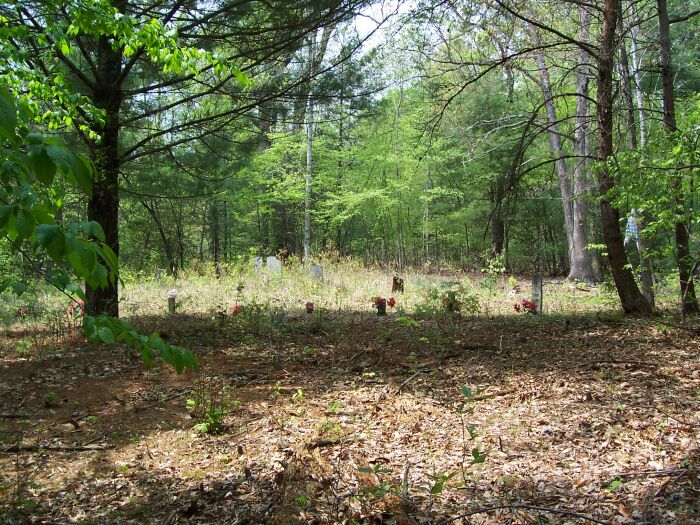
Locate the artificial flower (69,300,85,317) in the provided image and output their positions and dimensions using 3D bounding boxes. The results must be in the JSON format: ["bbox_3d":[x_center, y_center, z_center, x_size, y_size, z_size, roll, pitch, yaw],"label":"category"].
[{"bbox_3d":[-5.410,0.910,14.800,0.310,0.310,0.270,0,1,0],"label":"artificial flower"}]

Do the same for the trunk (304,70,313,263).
[{"bbox_3d":[-1.711,-3.978,31.000,0.240,7.950,0.240,1,1,0],"label":"trunk"}]

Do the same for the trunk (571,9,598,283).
[{"bbox_3d":[7.898,-3.941,25.200,0.930,9.200,0.850,0,1,0],"label":"trunk"}]

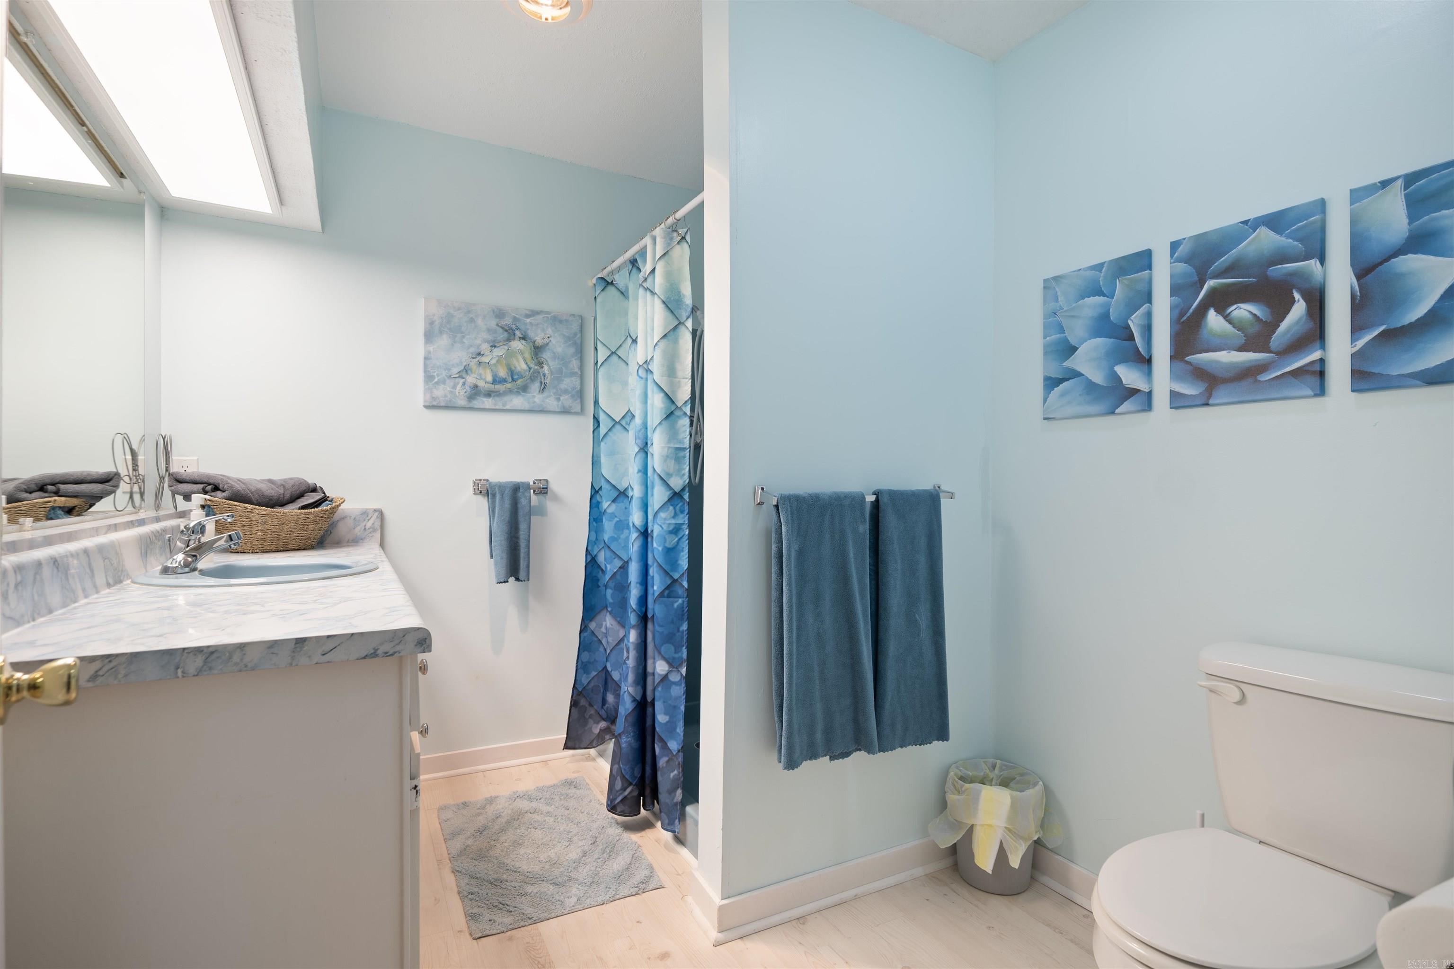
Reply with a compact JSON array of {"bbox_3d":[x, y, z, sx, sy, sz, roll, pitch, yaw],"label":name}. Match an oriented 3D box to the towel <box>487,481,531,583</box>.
[{"bbox_3d":[-0.868,0.190,2.737,0.165,0.405,0.075,0,0,-25],"label":"towel"}]

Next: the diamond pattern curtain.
[{"bbox_3d":[-0.383,0.110,2.432,0.190,1.830,0.870,0,0,-29],"label":"diamond pattern curtain"}]

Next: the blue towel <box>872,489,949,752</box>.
[{"bbox_3d":[0.519,0.367,1.929,0.253,0.705,0.090,0,0,-27],"label":"blue towel"}]

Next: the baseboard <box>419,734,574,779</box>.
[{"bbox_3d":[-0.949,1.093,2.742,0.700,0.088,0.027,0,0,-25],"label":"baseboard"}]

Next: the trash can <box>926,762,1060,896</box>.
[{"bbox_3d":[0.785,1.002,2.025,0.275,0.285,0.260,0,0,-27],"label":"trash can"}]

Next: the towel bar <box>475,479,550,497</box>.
[{"bbox_3d":[-0.860,0.012,2.760,0.292,0.061,0.065,0,0,-25],"label":"towel bar"}]

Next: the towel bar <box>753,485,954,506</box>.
[{"bbox_3d":[0.377,0.027,1.887,0.640,0.050,0.075,0,0,-27],"label":"towel bar"}]

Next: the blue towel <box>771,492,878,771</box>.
[{"bbox_3d":[0.263,0.368,1.799,0.311,0.710,0.090,0,0,-27],"label":"blue towel"}]

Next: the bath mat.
[{"bbox_3d":[-0.592,1.131,2.178,0.508,0.016,0.795,0,0,-27],"label":"bath mat"}]

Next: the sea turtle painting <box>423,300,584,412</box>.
[{"bbox_3d":[-0.889,-0.504,2.766,0.606,0.411,0.027,0,0,-25],"label":"sea turtle painting"}]

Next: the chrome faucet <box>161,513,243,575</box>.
[{"bbox_3d":[-1.257,0.139,1.645,0.162,0.138,0.100,0,0,-28],"label":"chrome faucet"}]

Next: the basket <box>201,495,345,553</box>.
[{"bbox_3d":[-1.506,0.130,2.295,0.400,0.178,0.250,0,0,-27],"label":"basket"}]

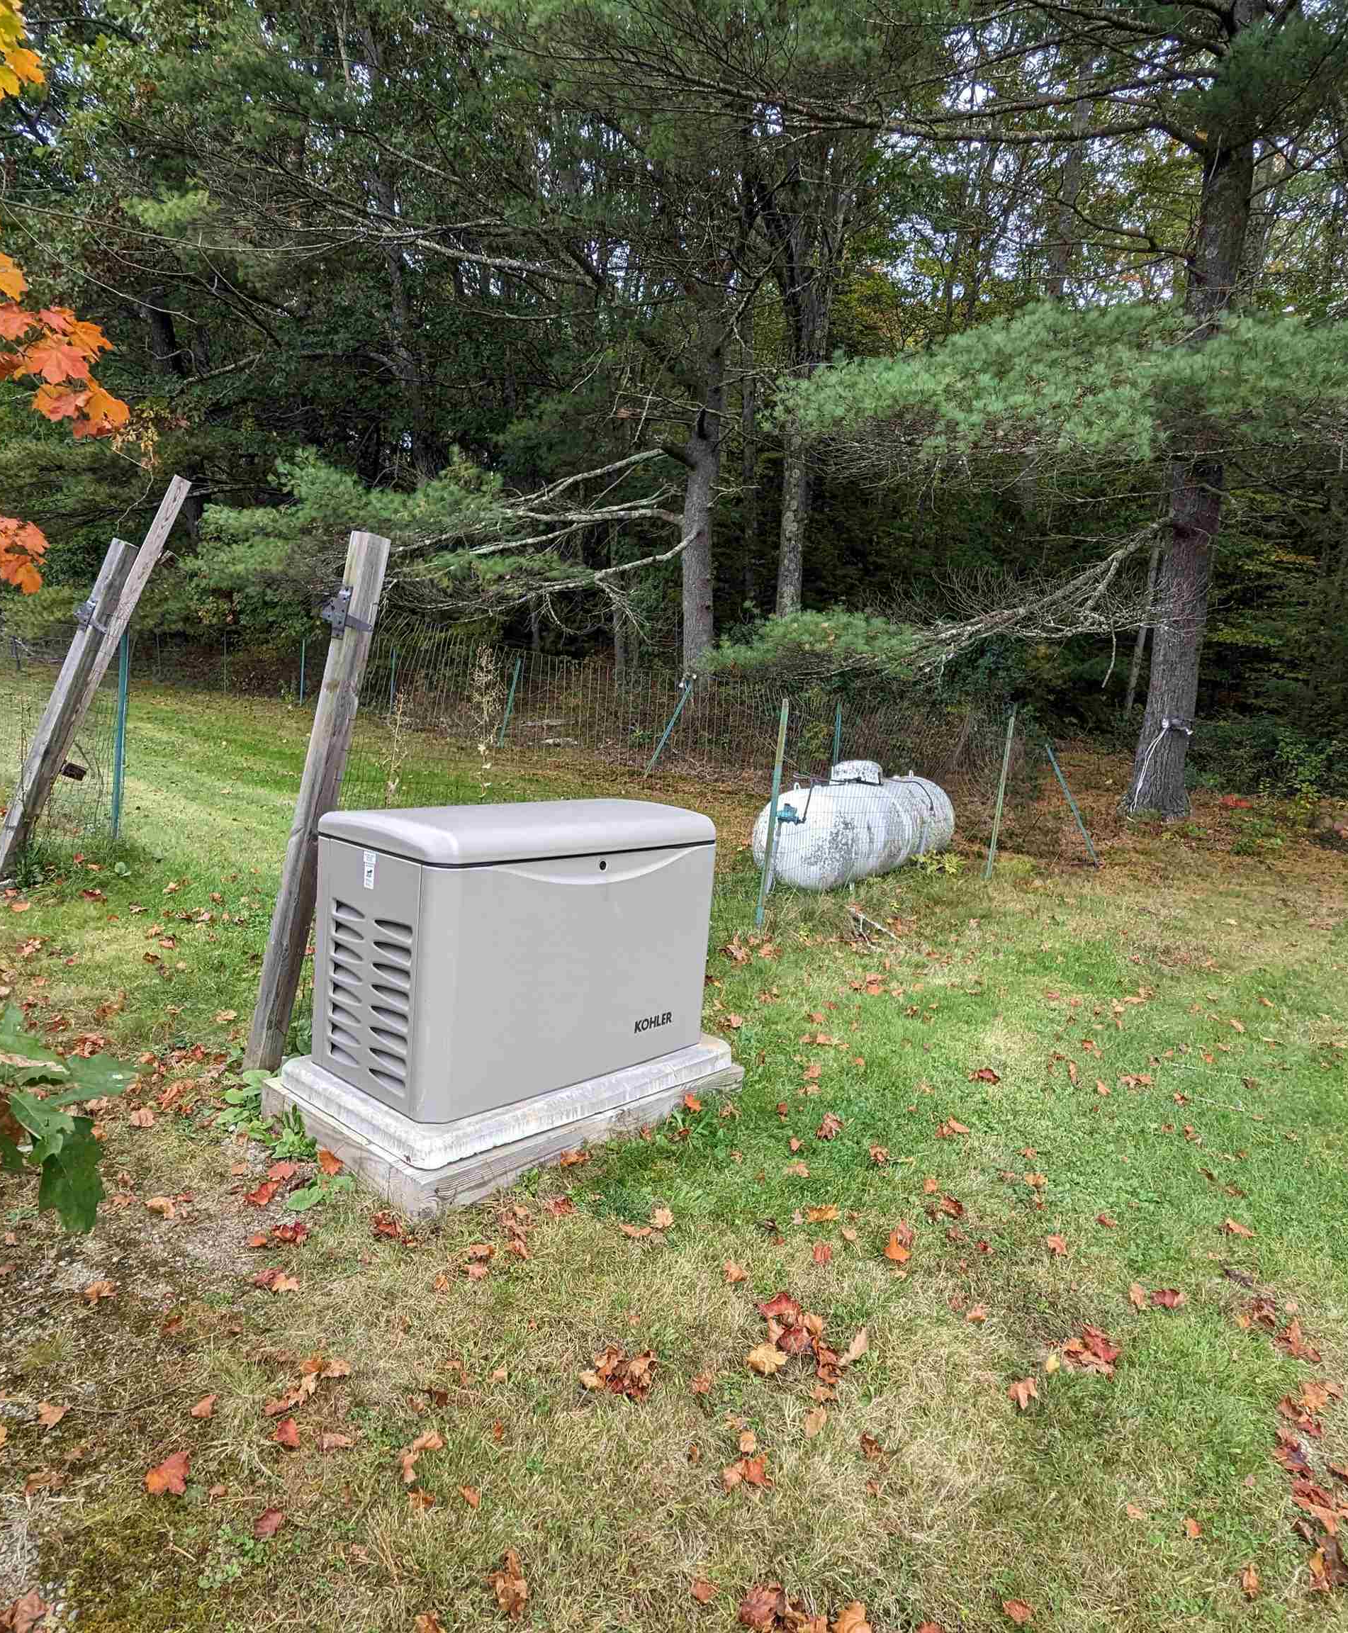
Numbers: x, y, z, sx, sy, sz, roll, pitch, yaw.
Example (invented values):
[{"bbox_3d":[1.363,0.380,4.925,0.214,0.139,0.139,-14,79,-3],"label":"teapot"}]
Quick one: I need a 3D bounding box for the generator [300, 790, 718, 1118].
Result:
[{"bbox_3d":[-0.496,0.385,3.350,0.685,0.800,1.170,10,9,41],"label":"generator"}]

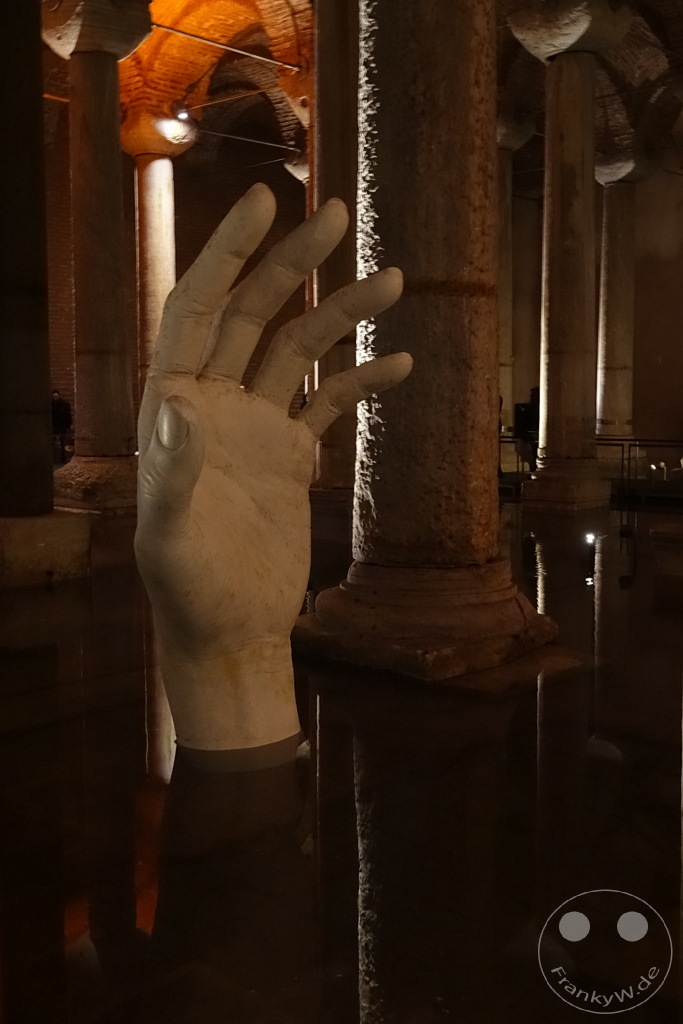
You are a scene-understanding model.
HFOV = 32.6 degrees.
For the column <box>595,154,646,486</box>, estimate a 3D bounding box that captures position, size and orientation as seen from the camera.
[{"bbox_3d":[6.623,-4.808,28.044,1.150,7.473,1.150,5,8,44],"label":"column"}]

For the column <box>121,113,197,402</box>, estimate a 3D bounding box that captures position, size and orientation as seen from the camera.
[{"bbox_3d":[-3.858,-4.515,24.573,1.200,7.522,1.200,5,8,44],"label":"column"}]

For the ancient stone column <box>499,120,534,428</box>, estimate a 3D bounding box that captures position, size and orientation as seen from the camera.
[{"bbox_3d":[3.173,-4.497,24.519,1.150,7.473,1.150,5,8,44],"label":"ancient stone column"}]

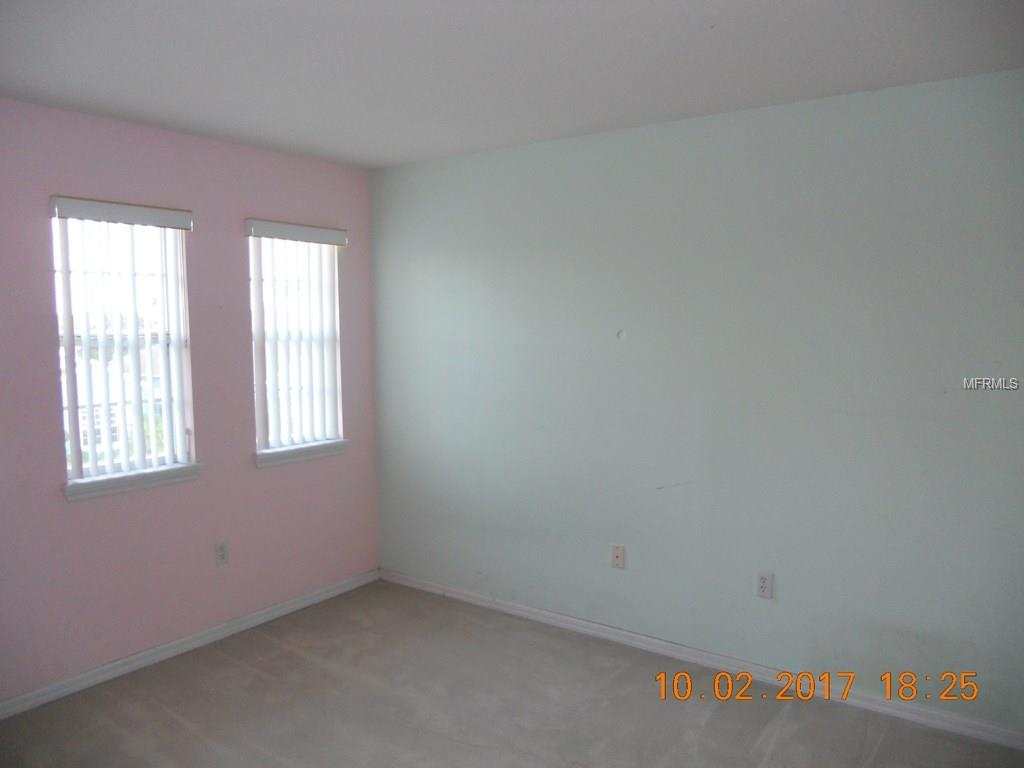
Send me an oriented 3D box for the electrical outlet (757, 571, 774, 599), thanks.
[{"bbox_3d":[1.094,0.873,3.451,0.071,0.114,0.012,3,6,36],"label":"electrical outlet"}]

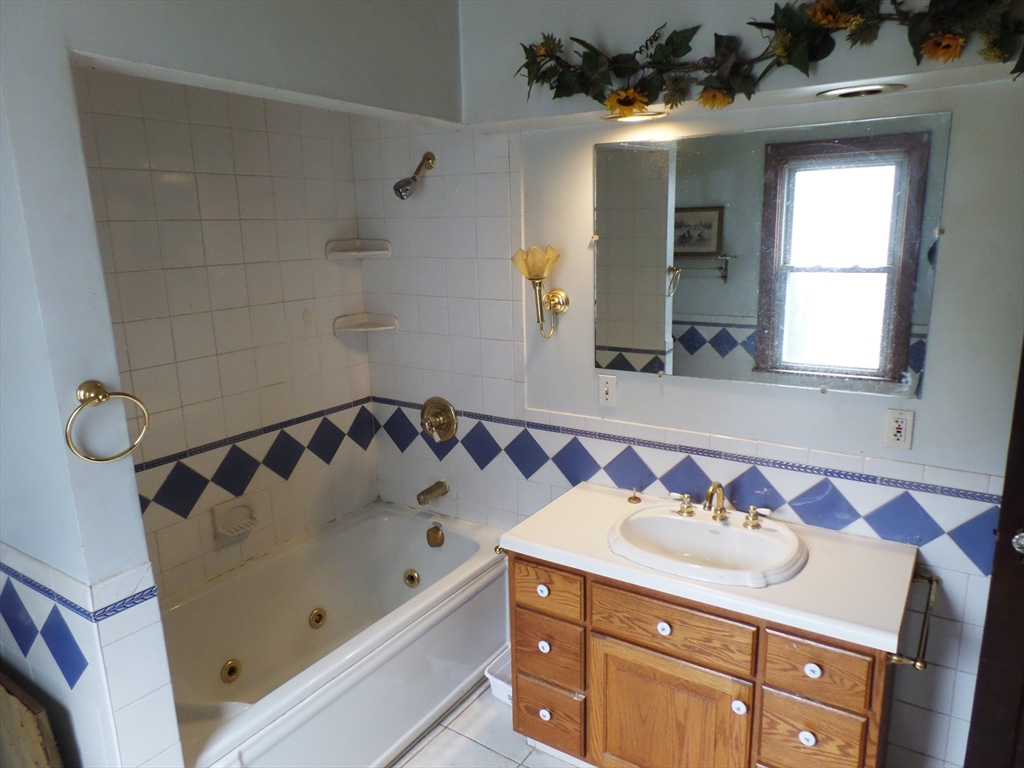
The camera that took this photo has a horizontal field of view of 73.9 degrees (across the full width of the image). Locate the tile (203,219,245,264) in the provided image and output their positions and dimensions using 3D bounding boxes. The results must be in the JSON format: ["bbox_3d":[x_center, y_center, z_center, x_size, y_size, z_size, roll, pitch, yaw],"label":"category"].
[{"bbox_3d":[-1.020,-0.497,2.403,0.010,0.150,0.150,8,16,33],"label":"tile"}]

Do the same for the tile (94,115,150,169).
[{"bbox_3d":[-1.191,-0.739,2.076,0.010,0.152,0.151,7,15,32],"label":"tile"}]

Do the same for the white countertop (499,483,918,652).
[{"bbox_3d":[0.577,0.495,2.071,1.088,0.043,0.536,7,15,32],"label":"white countertop"}]

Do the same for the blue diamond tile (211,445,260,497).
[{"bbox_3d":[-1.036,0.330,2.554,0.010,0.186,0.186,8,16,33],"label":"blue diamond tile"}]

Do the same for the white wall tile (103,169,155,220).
[{"bbox_3d":[-1.193,-0.586,2.119,0.010,0.150,0.150,8,16,33],"label":"white wall tile"}]

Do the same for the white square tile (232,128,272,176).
[{"bbox_3d":[-0.941,-0.832,2.454,0.010,0.150,0.150,8,16,33],"label":"white square tile"}]

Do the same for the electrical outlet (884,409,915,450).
[{"bbox_3d":[1.116,0.134,1.956,0.071,0.116,0.012,7,15,32],"label":"electrical outlet"}]

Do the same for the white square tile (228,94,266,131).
[{"bbox_3d":[-0.943,-0.977,2.420,0.010,0.141,0.151,8,16,33],"label":"white square tile"}]

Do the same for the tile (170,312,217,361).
[{"bbox_3d":[-1.094,-0.162,2.341,0.010,0.153,0.153,7,15,32],"label":"tile"}]

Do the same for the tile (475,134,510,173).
[{"bbox_3d":[-0.072,-0.847,2.494,0.151,0.139,0.010,7,16,31],"label":"tile"}]

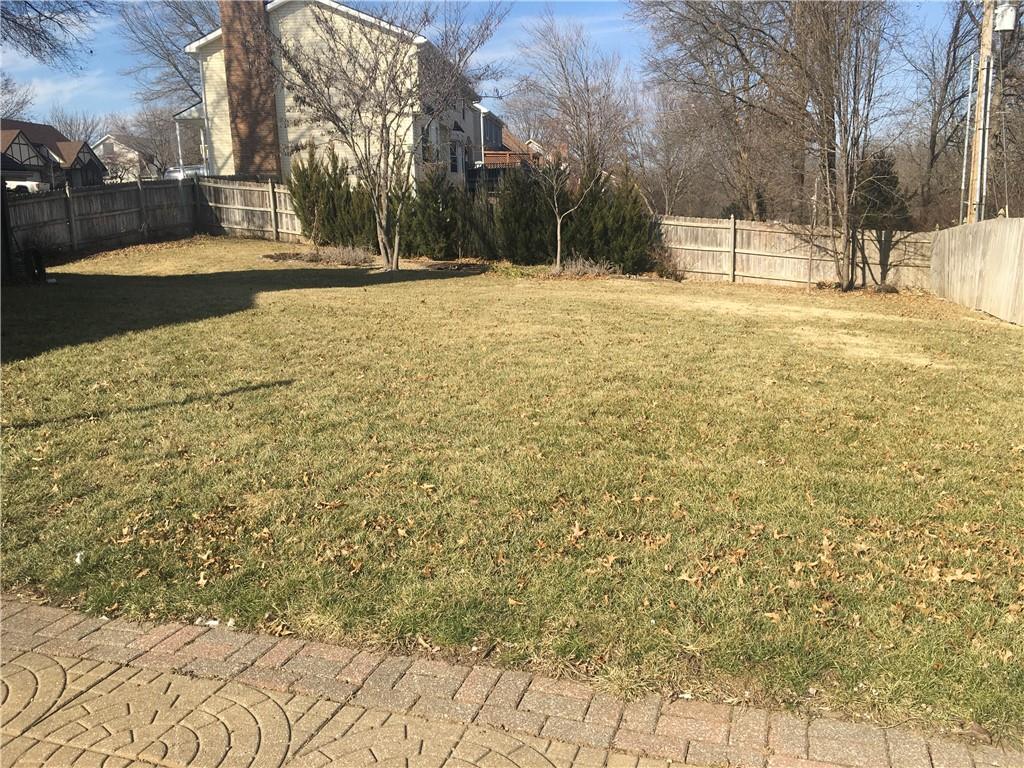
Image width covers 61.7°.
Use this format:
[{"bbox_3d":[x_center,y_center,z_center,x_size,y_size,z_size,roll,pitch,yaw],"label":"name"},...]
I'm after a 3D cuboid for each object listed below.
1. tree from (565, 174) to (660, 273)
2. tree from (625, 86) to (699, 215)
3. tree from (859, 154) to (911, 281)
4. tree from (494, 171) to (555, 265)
[{"bbox_3d":[2.695,-4.262,23.003,2.470,2.640,2.470,1,11,7],"label":"tree"},{"bbox_3d":[5.143,-7.223,29.512,2.550,5.760,2.550,1,11,10],"label":"tree"},{"bbox_3d":[10.886,-4.829,25.004,1.570,3.840,1.570,4,12,23],"label":"tree"},{"bbox_3d":[0.344,-4.581,23.603,1.650,2.620,1.650,-1,11,1],"label":"tree"}]

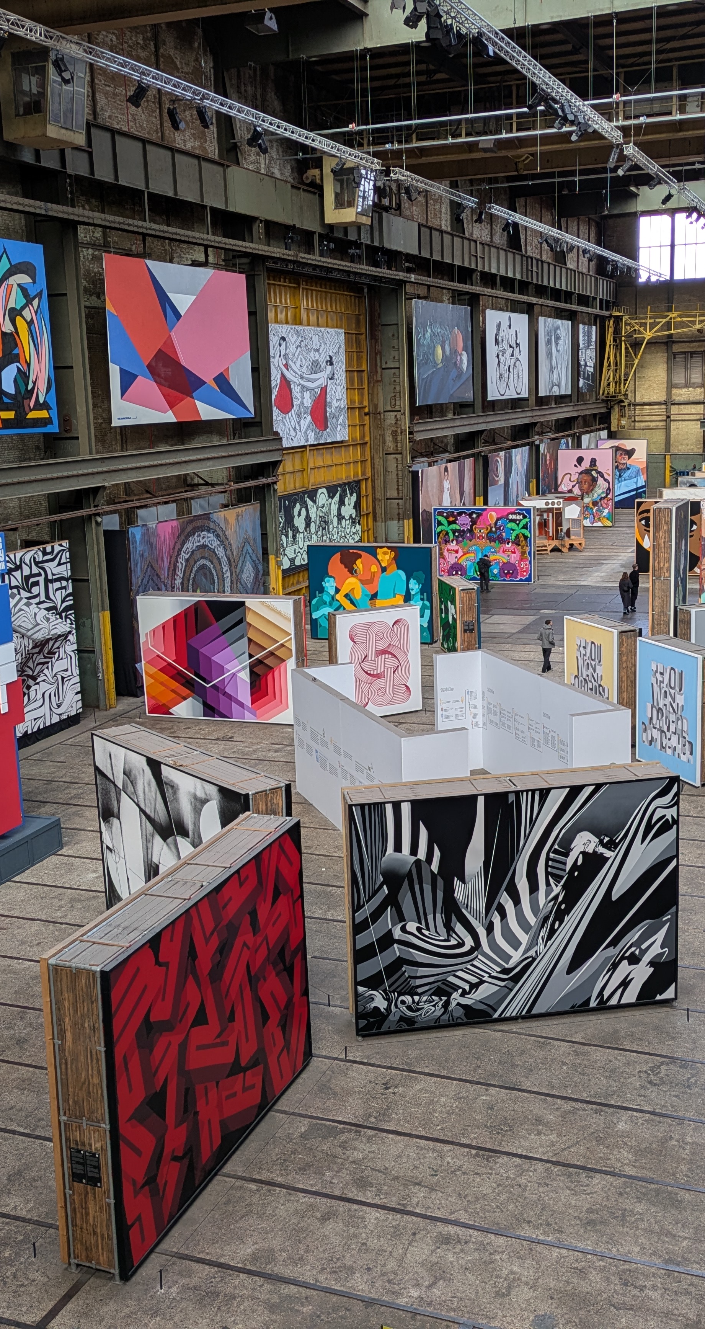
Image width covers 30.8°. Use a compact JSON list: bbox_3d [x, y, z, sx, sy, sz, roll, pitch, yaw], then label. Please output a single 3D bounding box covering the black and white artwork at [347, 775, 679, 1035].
[{"bbox_3d":[2.289,3.337,18.373,4.708,3.422,0.700,-4,12,-9],"label":"black and white artwork"}]

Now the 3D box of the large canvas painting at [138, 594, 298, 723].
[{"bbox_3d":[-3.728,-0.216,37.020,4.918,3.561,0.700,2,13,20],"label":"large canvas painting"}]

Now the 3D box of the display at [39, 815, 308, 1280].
[{"bbox_3d":[-1.828,4.161,15.055,0.750,3.446,4.683,3,13,21],"label":"display"}]

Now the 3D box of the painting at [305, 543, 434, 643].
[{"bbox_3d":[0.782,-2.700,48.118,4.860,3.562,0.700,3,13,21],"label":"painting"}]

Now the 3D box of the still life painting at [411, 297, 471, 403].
[{"bbox_3d":[4.783,-16.035,66.155,0.120,4.980,9.000,3,13,23],"label":"still life painting"}]

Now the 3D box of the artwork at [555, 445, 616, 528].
[{"bbox_3d":[15.552,-11.666,84.713,3.480,5.083,0.450,3,13,23],"label":"artwork"}]

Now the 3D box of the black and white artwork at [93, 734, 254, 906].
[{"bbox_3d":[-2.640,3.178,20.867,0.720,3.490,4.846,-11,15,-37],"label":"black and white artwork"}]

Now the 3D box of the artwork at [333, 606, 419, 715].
[{"bbox_3d":[0.676,-0.043,36.691,2.650,3.066,0.600,-8,13,-27],"label":"artwork"}]

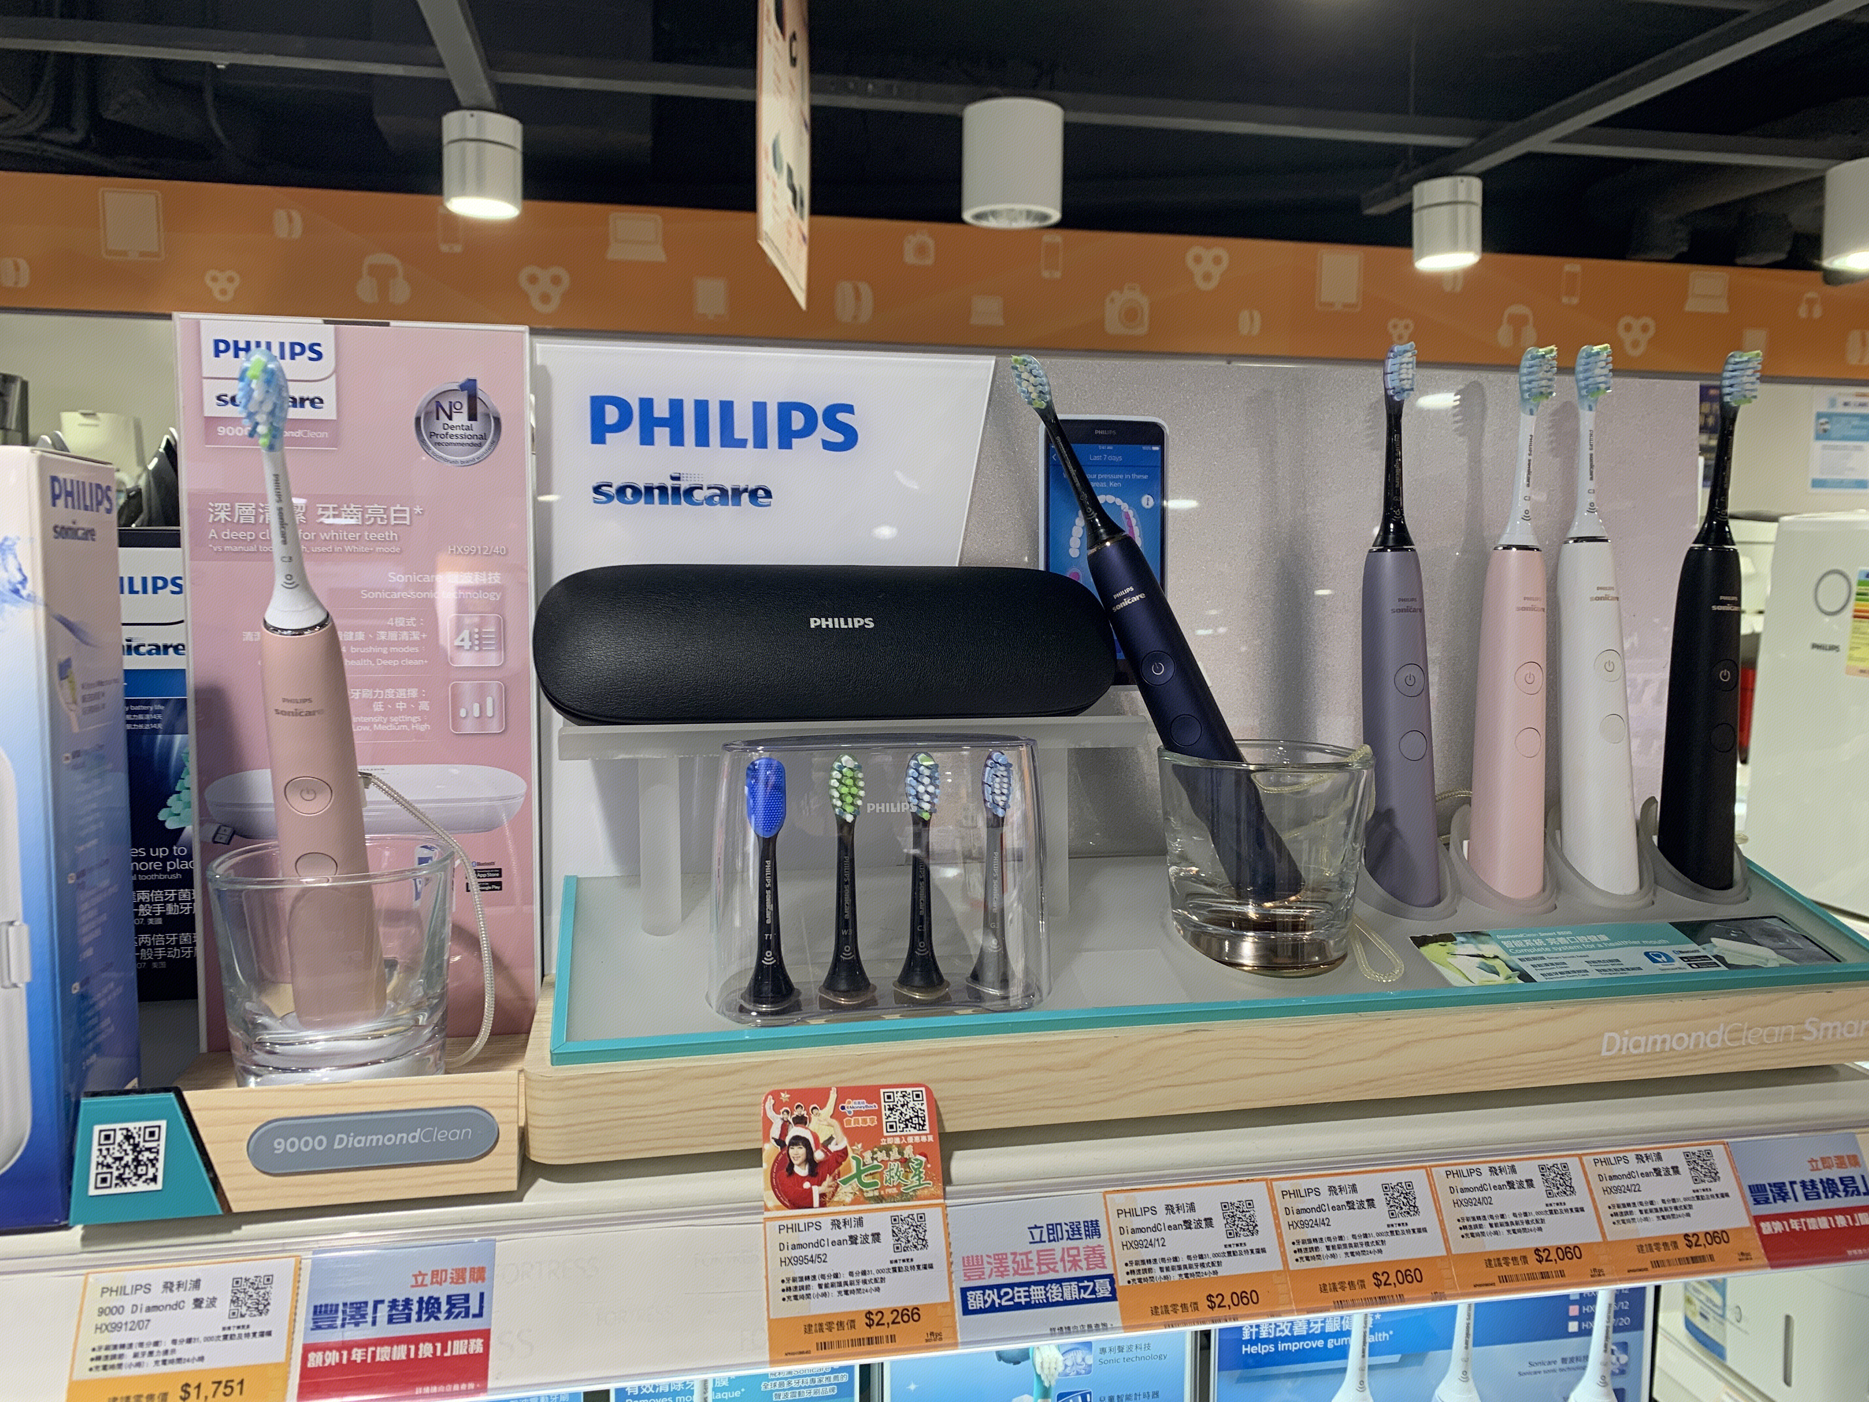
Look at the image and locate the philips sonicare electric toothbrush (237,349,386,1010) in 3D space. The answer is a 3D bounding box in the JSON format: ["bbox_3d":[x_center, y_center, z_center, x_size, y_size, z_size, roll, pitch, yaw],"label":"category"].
[{"bbox_3d":[-0.202,0.009,0.457,0.032,0.248,0.033,3,27,-10],"label":"philips sonicare electric toothbrush"}]

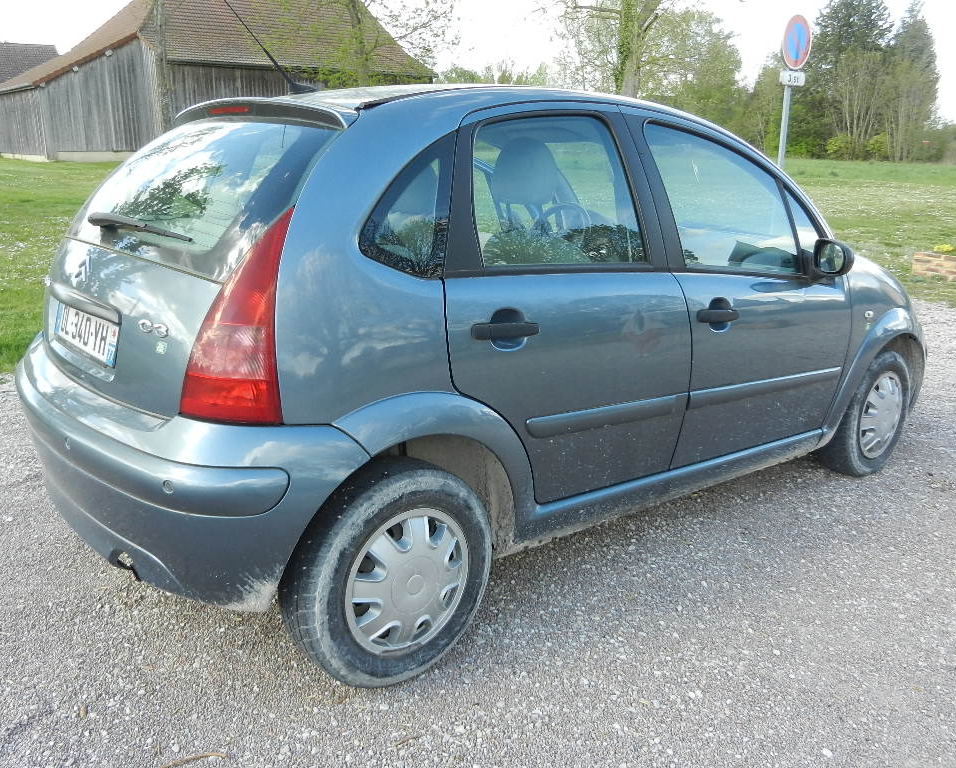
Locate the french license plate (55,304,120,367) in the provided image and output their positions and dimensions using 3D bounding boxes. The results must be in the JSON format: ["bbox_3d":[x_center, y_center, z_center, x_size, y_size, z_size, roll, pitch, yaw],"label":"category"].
[{"bbox_3d":[-1.062,-0.142,2.322,0.015,0.110,0.520,-2,12,-40],"label":"french license plate"}]

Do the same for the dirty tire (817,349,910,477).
[{"bbox_3d":[1.681,0.112,3.751,0.580,0.580,0.180,-11,18,-38],"label":"dirty tire"}]

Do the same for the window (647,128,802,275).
[{"bbox_3d":[0.860,-0.615,2.928,0.780,0.510,0.060,-7,-2,-38],"label":"window"}]

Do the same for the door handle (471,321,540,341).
[{"bbox_3d":[0.082,-0.137,2.210,0.228,0.050,0.055,-5,9,-39],"label":"door handle"}]

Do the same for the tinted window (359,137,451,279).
[{"bbox_3d":[-0.152,-0.431,2.102,0.350,0.385,0.060,-11,0,-34],"label":"tinted window"}]

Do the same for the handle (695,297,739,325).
[{"bbox_3d":[0.788,-0.237,2.796,0.222,0.080,0.060,-6,10,-39],"label":"handle"}]

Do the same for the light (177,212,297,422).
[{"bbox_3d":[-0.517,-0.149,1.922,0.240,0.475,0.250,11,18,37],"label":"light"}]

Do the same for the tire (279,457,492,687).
[{"bbox_3d":[-0.224,0.486,2.239,0.580,0.580,0.180,-11,18,-38],"label":"tire"}]

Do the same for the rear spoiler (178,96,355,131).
[{"bbox_3d":[-0.676,-0.770,2.494,0.220,0.115,1.140,-11,18,-38],"label":"rear spoiler"}]

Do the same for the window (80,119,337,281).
[{"bbox_3d":[-0.860,-0.538,2.396,1.180,0.150,0.530,16,65,49],"label":"window"}]

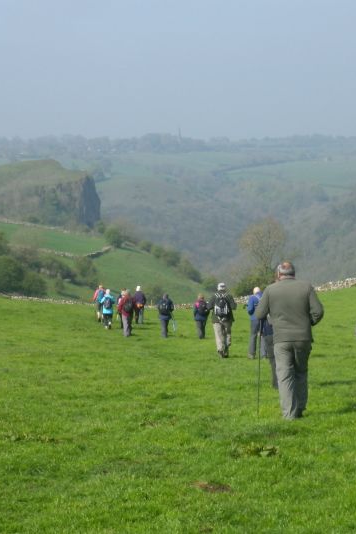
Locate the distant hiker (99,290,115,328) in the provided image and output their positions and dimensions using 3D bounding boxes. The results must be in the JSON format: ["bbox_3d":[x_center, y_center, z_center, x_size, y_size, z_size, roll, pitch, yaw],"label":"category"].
[{"bbox_3d":[-2.876,1.730,52.402,0.580,1.640,0.480,-1,6,-6],"label":"distant hiker"}]

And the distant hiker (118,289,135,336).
[{"bbox_3d":[-1.813,1.636,45.493,0.600,1.700,0.480,-2,6,-15],"label":"distant hiker"}]

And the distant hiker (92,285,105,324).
[{"bbox_3d":[-3.526,1.671,57.699,0.580,1.680,0.480,-2,6,-15],"label":"distant hiker"}]

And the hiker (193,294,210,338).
[{"bbox_3d":[0.855,1.802,46.709,0.550,1.640,0.470,-2,6,-18],"label":"hiker"}]

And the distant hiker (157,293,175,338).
[{"bbox_3d":[-0.445,1.830,47.595,0.570,1.660,0.470,0,6,-5],"label":"distant hiker"}]

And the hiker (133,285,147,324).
[{"bbox_3d":[-1.688,1.715,57.836,0.570,1.720,0.450,0,6,-4],"label":"hiker"}]

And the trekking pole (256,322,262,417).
[{"bbox_3d":[0.939,1.166,14.750,0.045,1.126,0.050,2,0,0],"label":"trekking pole"}]

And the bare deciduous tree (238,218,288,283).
[{"bbox_3d":[10.854,-1.734,165.000,6.170,9.250,6.000,0,6,0],"label":"bare deciduous tree"}]

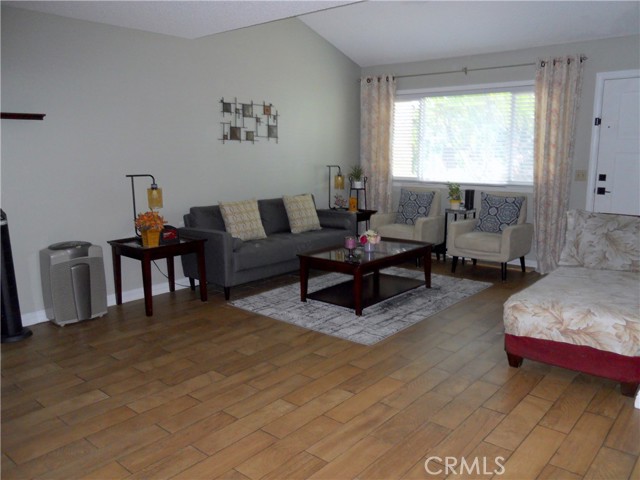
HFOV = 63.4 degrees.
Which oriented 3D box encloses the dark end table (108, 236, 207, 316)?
[{"bbox_3d":[-1.452,0.296,4.705,0.600,0.570,0.600,8,13,40],"label":"dark end table"}]

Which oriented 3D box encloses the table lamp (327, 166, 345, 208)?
[{"bbox_3d":[0.217,-0.684,6.777,0.290,0.580,0.140,-8,12,-34],"label":"table lamp"}]

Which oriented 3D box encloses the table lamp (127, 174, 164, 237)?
[{"bbox_3d":[-1.566,-0.292,4.678,0.300,0.580,0.140,-4,11,-19],"label":"table lamp"}]

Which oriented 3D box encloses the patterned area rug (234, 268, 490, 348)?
[{"bbox_3d":[0.469,0.516,5.012,1.578,0.010,2.184,8,13,40],"label":"patterned area rug"}]

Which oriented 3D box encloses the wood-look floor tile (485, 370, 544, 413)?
[{"bbox_3d":[1.130,0.881,3.004,0.147,0.010,0.604,8,13,40],"label":"wood-look floor tile"}]

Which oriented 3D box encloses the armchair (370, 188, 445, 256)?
[{"bbox_3d":[1.114,-0.173,6.423,0.700,0.860,0.720,8,13,38],"label":"armchair"}]

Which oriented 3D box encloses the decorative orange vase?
[{"bbox_3d":[-1.458,-0.017,4.457,0.120,0.150,0.120,8,13,40],"label":"decorative orange vase"}]

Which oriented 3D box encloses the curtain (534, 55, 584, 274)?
[{"bbox_3d":[2.537,-0.776,5.603,0.480,2.290,0.140,8,13,40],"label":"curtain"}]

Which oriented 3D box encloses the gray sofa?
[{"bbox_3d":[-0.468,-0.015,5.693,0.740,0.840,2.020,8,13,40],"label":"gray sofa"}]

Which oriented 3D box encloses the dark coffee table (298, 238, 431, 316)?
[{"bbox_3d":[0.451,0.307,4.919,0.710,0.453,1.220,8,13,40],"label":"dark coffee table"}]

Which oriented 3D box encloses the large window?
[{"bbox_3d":[1.718,-1.260,6.386,2.050,1.200,0.100,8,13,40],"label":"large window"}]

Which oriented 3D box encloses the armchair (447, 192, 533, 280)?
[{"bbox_3d":[1.920,-0.064,5.778,0.690,0.860,0.720,9,14,42],"label":"armchair"}]

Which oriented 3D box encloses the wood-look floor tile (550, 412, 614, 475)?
[{"bbox_3d":[1.265,0.965,2.477,0.149,0.010,0.610,8,13,40],"label":"wood-look floor tile"}]

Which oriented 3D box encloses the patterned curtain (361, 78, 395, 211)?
[{"bbox_3d":[0.778,-1.016,6.990,0.530,2.283,0.120,8,13,40],"label":"patterned curtain"}]

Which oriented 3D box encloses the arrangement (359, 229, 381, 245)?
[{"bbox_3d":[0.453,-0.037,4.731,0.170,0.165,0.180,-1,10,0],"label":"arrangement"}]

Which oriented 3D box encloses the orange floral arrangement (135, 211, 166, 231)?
[{"bbox_3d":[-1.459,-0.160,4.431,0.220,0.180,0.220,8,13,40],"label":"orange floral arrangement"}]

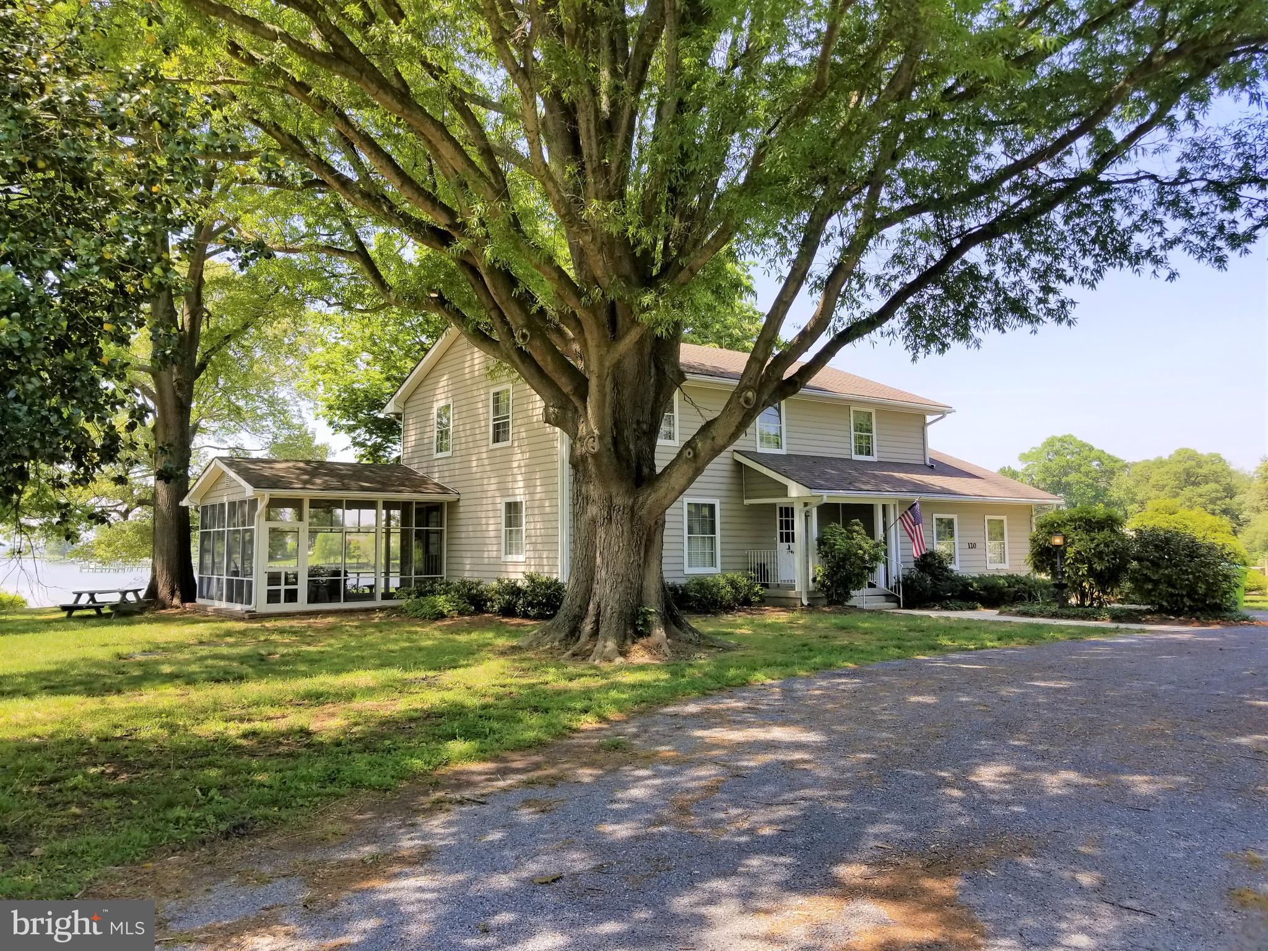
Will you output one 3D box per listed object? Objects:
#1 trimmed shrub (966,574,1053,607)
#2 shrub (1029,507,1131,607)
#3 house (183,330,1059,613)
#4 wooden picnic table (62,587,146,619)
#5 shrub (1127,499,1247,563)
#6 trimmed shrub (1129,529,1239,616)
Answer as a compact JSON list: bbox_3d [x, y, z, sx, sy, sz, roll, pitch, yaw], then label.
[{"bbox_3d":[9.919,2.951,25.118,2.300,0.850,1.600,3,-5,-38],"label":"trimmed shrub"},{"bbox_3d":[10.965,1.999,23.400,2.400,2.450,2.400,3,-5,-38],"label":"shrub"},{"bbox_3d":[0.379,-0.215,27.677,21.800,7.750,13.800,3,-5,-38],"label":"house"},{"bbox_3d":[-13.127,3.162,23.700,1.550,0.750,1.830,-1,-4,13],"label":"wooden picnic table"},{"bbox_3d":[15.746,2.120,27.300,3.200,2.750,3.100,3,-5,-38],"label":"shrub"},{"bbox_3d":[12.538,2.137,21.700,2.350,1.900,2.300,3,-5,-38],"label":"trimmed shrub"}]

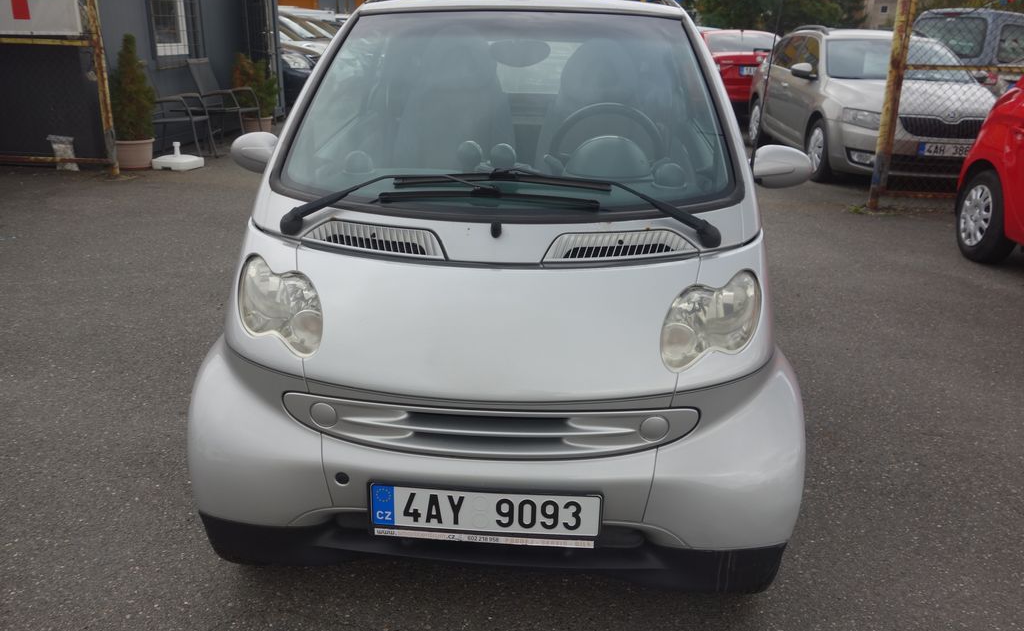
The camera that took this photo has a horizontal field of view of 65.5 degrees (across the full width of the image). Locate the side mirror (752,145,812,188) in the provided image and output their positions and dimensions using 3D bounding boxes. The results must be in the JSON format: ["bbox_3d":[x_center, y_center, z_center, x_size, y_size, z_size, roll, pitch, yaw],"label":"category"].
[{"bbox_3d":[0.782,-0.437,2.379,0.185,0.130,0.115,2,20,3],"label":"side mirror"}]

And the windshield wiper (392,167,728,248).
[{"bbox_3d":[0.102,-0.271,2.007,0.860,0.180,0.200,2,20,3],"label":"windshield wiper"}]

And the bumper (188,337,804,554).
[{"bbox_3d":[-0.053,0.327,1.954,1.500,0.520,0.400,2,20,3],"label":"bumper"}]

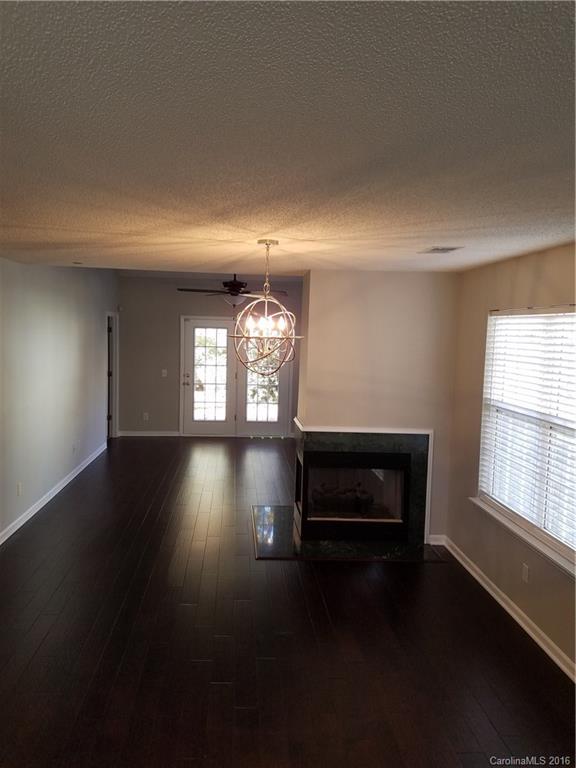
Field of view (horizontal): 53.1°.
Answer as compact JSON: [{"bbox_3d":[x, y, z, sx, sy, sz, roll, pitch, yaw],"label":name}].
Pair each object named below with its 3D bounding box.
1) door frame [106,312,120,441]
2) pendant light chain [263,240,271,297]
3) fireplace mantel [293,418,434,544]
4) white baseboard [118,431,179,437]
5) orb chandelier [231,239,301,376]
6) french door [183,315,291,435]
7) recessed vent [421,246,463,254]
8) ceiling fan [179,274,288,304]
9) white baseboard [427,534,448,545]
[{"bbox_3d":[-2.893,-0.088,9.375,0.140,2.110,0.940,1,6,-5],"label":"door frame"},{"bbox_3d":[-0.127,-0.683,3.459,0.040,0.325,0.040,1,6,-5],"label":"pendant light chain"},{"bbox_3d":[0.672,0.888,5.580,1.190,1.065,0.770,1,6,-5],"label":"fireplace mantel"},{"bbox_3d":[-2.396,0.870,10.036,1.020,0.100,0.020,1,6,-5],"label":"white baseboard"},{"bbox_3d":[-0.131,-0.457,3.481,0.465,0.820,0.465,1,6,-5],"label":"orb chandelier"},{"bbox_3d":[-0.899,-0.101,10.109,1.955,2.090,0.120,1,6,-5],"label":"french door"},{"bbox_3d":[0.992,-0.865,3.746,0.210,0.025,0.330,1,6,-5],"label":"recessed vent"},{"bbox_3d":[-0.679,-1.250,7.382,1.470,0.500,1.470,1,6,-5],"label":"ceiling fan"},{"bbox_3d":[1.349,1.424,5.208,0.172,0.087,0.018,0,6,-5],"label":"white baseboard"}]

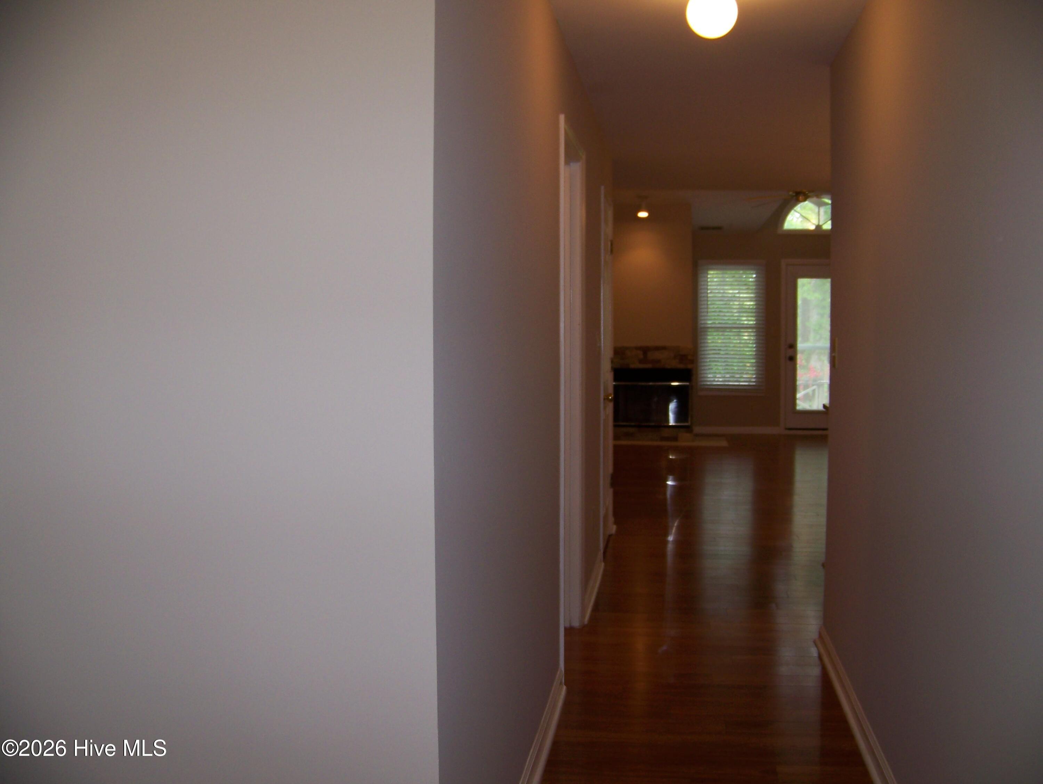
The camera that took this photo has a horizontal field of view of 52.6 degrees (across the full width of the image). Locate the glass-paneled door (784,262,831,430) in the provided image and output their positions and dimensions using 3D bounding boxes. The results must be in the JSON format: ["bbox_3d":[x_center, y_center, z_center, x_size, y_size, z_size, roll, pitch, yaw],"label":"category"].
[{"bbox_3d":[3.654,-0.548,12.932,0.951,2.156,0.132,0,4,8],"label":"glass-paneled door"}]

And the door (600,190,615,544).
[{"bbox_3d":[0.470,-0.108,6.410,0.132,2.125,0.936,0,4,8],"label":"door"}]

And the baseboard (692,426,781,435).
[{"bbox_3d":[2.668,0.480,13.111,1.083,0.096,0.025,0,4,8],"label":"baseboard"}]

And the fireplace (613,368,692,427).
[{"bbox_3d":[1.542,0.052,12.599,0.957,0.693,0.425,0,4,8],"label":"fireplace"}]

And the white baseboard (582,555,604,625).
[{"bbox_3d":[0.384,0.977,5.409,0.028,0.086,1.200,0,4,8],"label":"white baseboard"}]

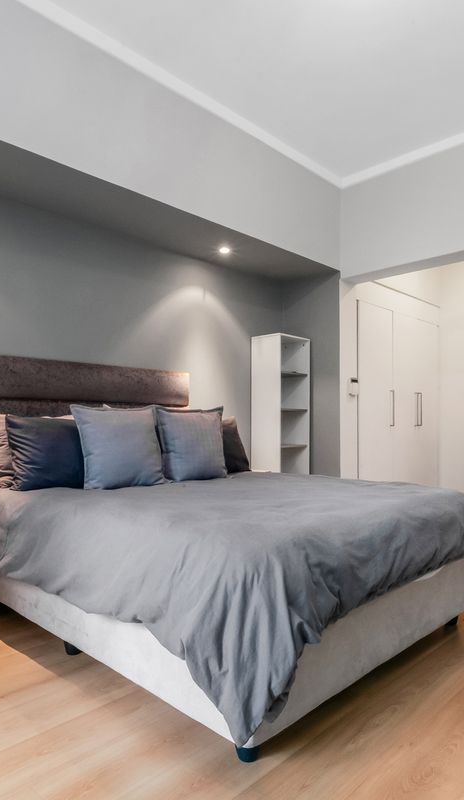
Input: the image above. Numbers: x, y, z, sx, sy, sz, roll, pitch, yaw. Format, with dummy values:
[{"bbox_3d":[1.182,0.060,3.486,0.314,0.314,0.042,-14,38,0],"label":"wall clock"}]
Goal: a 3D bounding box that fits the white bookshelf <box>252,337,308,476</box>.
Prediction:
[{"bbox_3d":[0.407,0.283,4.110,0.310,1.570,0.378,-1,-3,45],"label":"white bookshelf"}]

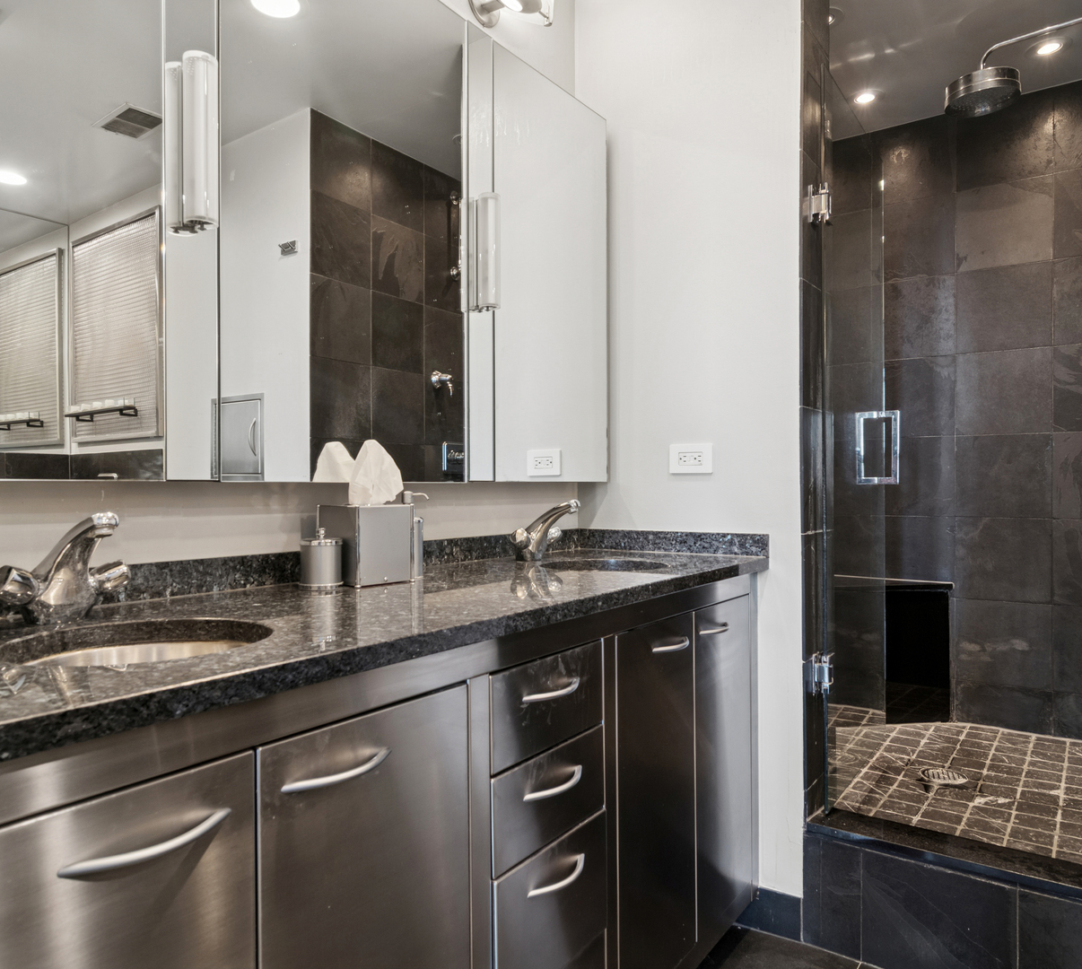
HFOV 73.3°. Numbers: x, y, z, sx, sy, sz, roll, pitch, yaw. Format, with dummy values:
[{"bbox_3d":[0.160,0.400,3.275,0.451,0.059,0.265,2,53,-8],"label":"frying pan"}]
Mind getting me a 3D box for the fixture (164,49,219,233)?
[{"bbox_3d":[-0.514,-0.518,1.097,0.056,0.255,0.047,0,0,38],"label":"fixture"}]

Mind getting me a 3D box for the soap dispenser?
[{"bbox_3d":[-0.252,0.097,1.438,0.090,0.172,0.058,0,0,38],"label":"soap dispenser"}]

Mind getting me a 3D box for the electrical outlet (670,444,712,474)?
[{"bbox_3d":[0.392,-0.067,1.898,0.119,0.075,0.009,0,0,36],"label":"electrical outlet"}]

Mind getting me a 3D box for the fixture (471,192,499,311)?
[{"bbox_3d":[-0.115,-0.513,1.607,0.056,0.255,0.047,0,0,38],"label":"fixture"}]

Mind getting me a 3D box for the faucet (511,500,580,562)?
[{"bbox_3d":[0.024,0.107,1.757,0.195,0.150,0.168,0,0,38],"label":"faucet"}]

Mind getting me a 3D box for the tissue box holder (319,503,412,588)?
[{"bbox_3d":[-0.330,0.111,1.371,0.126,0.145,0.126,0,0,42],"label":"tissue box holder"}]

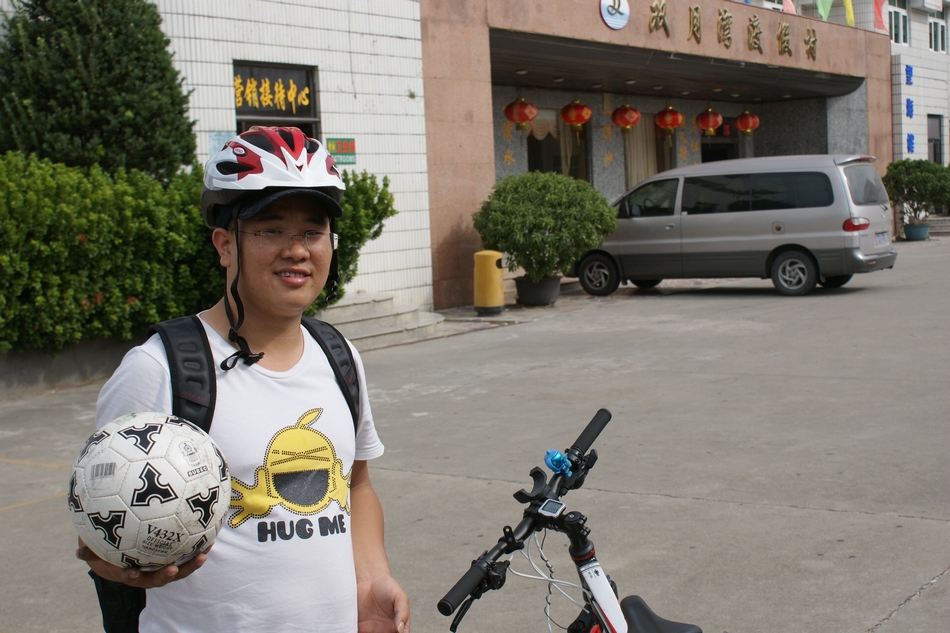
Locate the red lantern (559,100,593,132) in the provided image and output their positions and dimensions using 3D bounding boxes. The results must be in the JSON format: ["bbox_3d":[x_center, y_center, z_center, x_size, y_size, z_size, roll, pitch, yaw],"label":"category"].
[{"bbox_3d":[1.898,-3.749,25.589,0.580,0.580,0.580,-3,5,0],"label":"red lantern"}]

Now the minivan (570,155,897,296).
[{"bbox_3d":[3.671,-1.371,20.874,5.010,1.960,1.820,0,6,32],"label":"minivan"}]

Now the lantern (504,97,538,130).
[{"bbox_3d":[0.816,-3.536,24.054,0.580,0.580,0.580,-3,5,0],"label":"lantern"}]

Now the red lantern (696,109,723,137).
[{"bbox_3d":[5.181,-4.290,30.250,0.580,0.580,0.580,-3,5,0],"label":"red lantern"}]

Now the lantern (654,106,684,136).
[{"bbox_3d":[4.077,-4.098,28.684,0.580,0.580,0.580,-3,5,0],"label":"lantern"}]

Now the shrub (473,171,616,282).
[{"bbox_3d":[0.992,-1.266,19.300,1.950,1.580,2.000,-3,5,0],"label":"shrub"}]

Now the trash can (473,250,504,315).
[{"bbox_3d":[0.174,-0.442,17.958,0.388,0.857,0.388,-3,5,0],"label":"trash can"}]

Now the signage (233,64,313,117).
[{"bbox_3d":[-2.397,-2.709,16.453,0.060,0.618,1.381,1,6,35],"label":"signage"}]

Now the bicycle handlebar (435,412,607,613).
[{"bbox_3d":[0.132,0.352,2.512,0.170,0.130,0.650,0,27,33],"label":"bicycle handlebar"}]

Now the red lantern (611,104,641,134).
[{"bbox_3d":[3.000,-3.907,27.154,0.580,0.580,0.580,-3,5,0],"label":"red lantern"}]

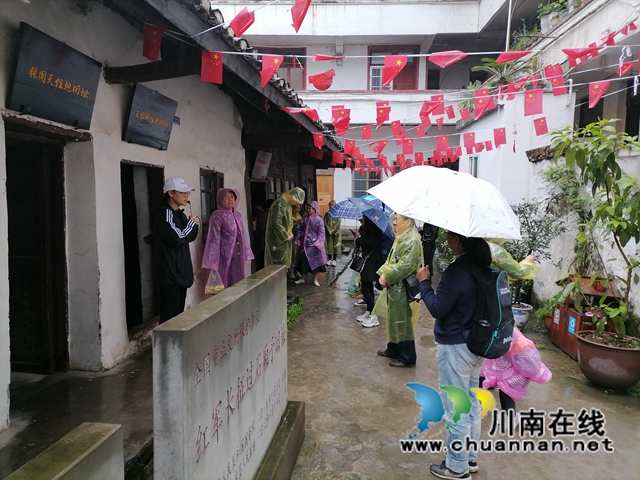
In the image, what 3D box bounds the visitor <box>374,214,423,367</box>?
[{"bbox_3d":[0.865,0.534,5.500,0.500,1.640,0.550,1,3,6],"label":"visitor"}]

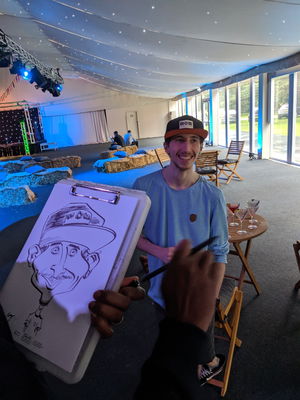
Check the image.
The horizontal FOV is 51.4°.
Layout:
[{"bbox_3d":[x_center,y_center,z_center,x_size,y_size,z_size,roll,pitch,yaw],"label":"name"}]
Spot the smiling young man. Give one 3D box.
[{"bbox_3d":[0.217,0.396,1.786,0.500,1.720,0.400,-3,16,7],"label":"smiling young man"}]

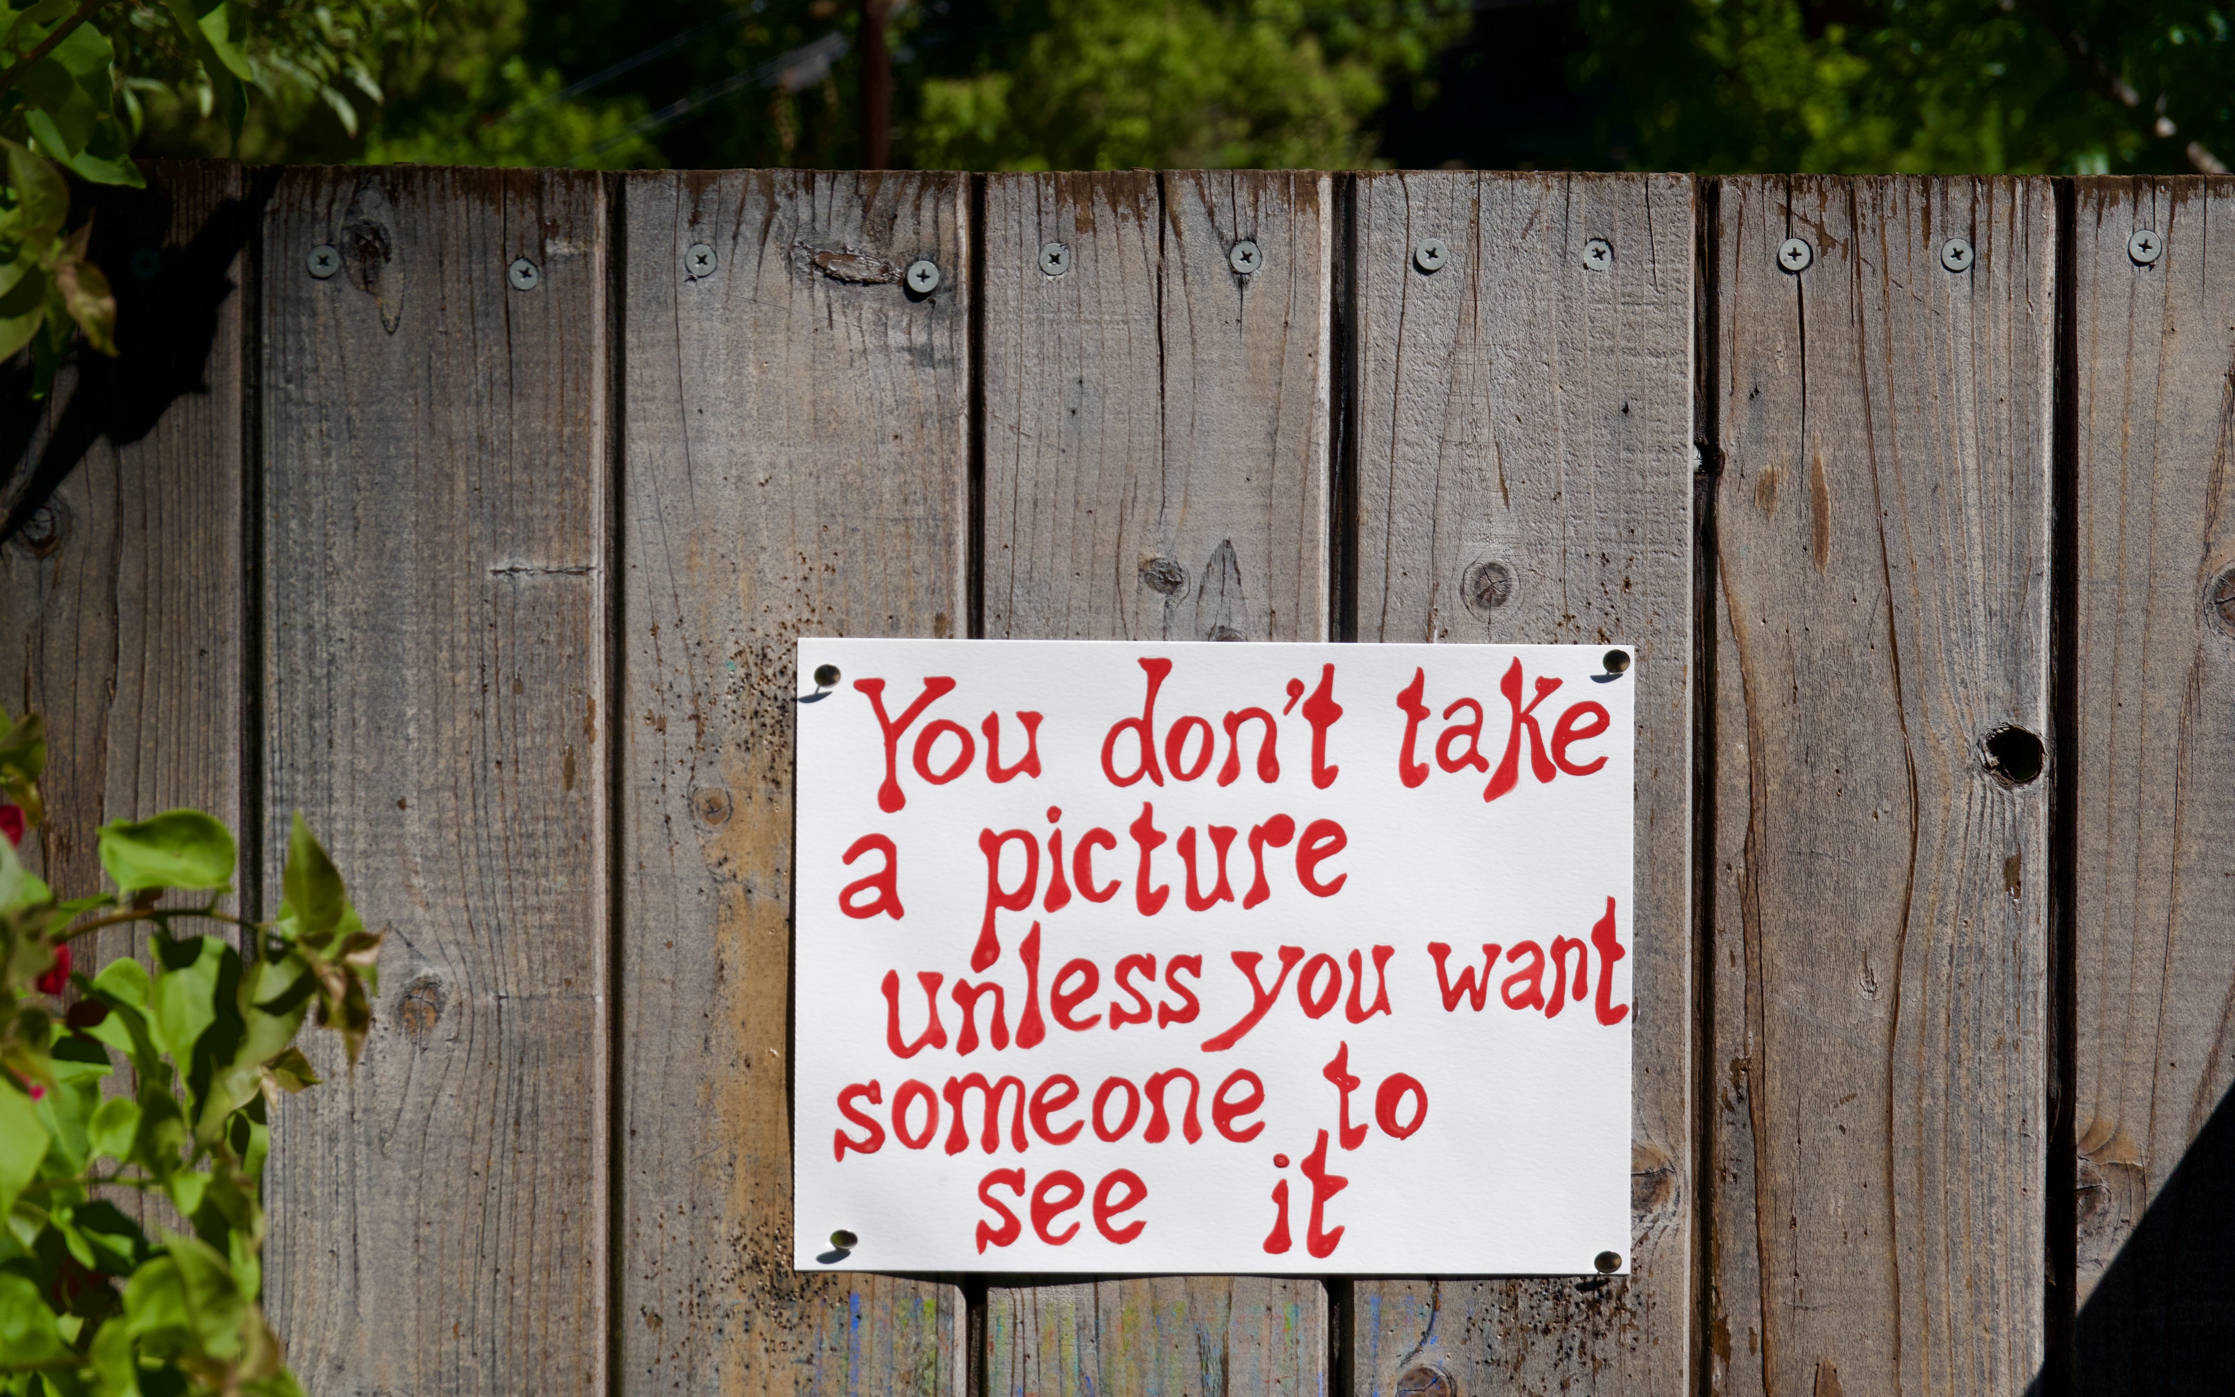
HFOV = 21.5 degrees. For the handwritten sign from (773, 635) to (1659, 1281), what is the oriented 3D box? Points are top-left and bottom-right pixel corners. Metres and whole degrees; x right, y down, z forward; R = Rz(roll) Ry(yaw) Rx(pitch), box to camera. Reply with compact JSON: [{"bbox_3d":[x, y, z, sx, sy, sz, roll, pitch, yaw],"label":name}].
[{"bbox_3d":[0.036,0.095,2.160,0.306,0.231,0.005,0,1,-1],"label":"handwritten sign"}]

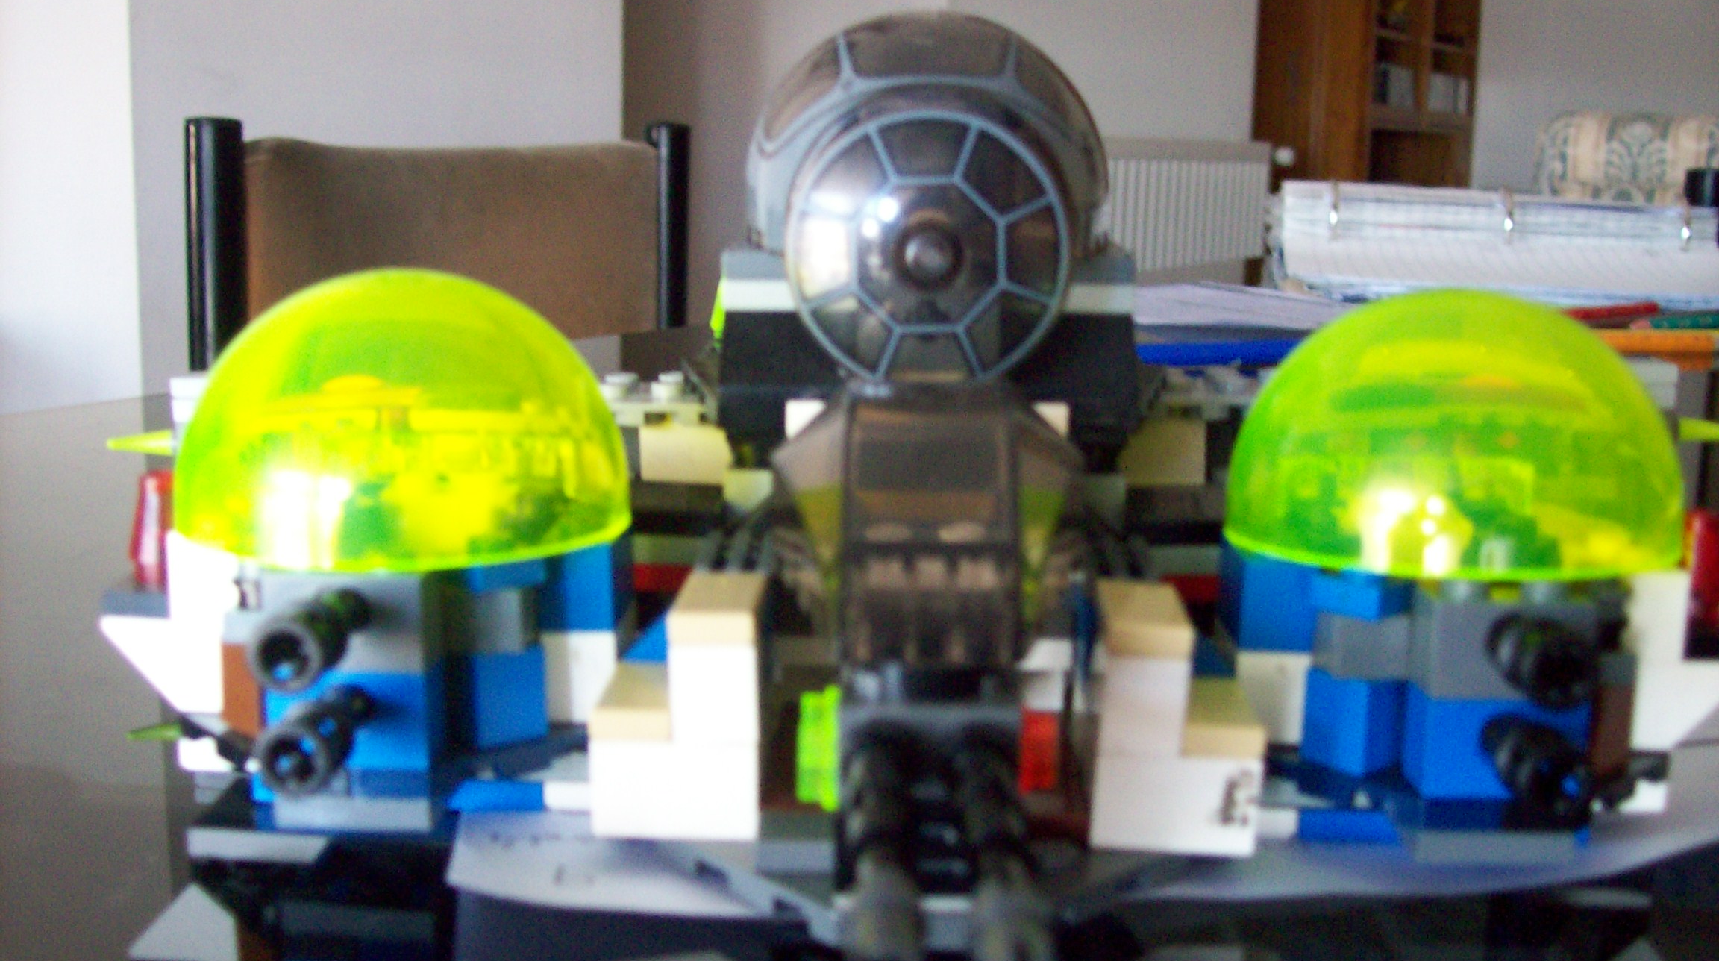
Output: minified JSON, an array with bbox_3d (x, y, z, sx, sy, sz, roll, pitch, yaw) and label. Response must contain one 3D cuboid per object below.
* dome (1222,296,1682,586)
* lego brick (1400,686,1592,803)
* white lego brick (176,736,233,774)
[{"bbox_3d":[0.065,-0.007,0.196,0.048,0.028,0.048,1,10,1],"label":"dome"},{"bbox_3d":[0.061,0.025,0.172,0.016,0.010,0.008,1,11,-3],"label":"lego brick"},{"bbox_3d":[-0.063,0.026,0.183,0.008,0.003,0.011,1,10,1],"label":"white lego brick"}]

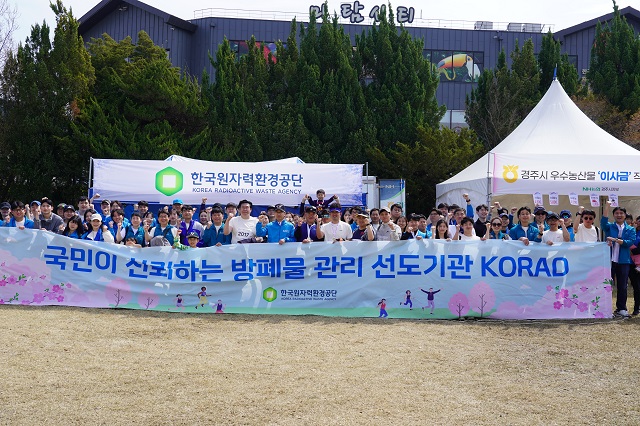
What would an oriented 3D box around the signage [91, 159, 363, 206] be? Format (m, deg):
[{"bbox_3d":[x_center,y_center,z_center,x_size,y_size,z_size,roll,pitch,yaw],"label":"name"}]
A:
[{"bbox_3d":[-1.910,-0.640,13.600,5.850,0.950,0.060,0,0,-8],"label":"signage"}]

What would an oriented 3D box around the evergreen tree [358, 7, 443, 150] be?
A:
[{"bbox_3d":[3.240,-3.400,25.000,3.500,10.100,3.500,0,0,0],"label":"evergreen tree"}]

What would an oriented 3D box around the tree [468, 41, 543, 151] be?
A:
[{"bbox_3d":[7.800,-2.800,26.300,3.200,9.000,3.200,0,0,0],"label":"tree"}]

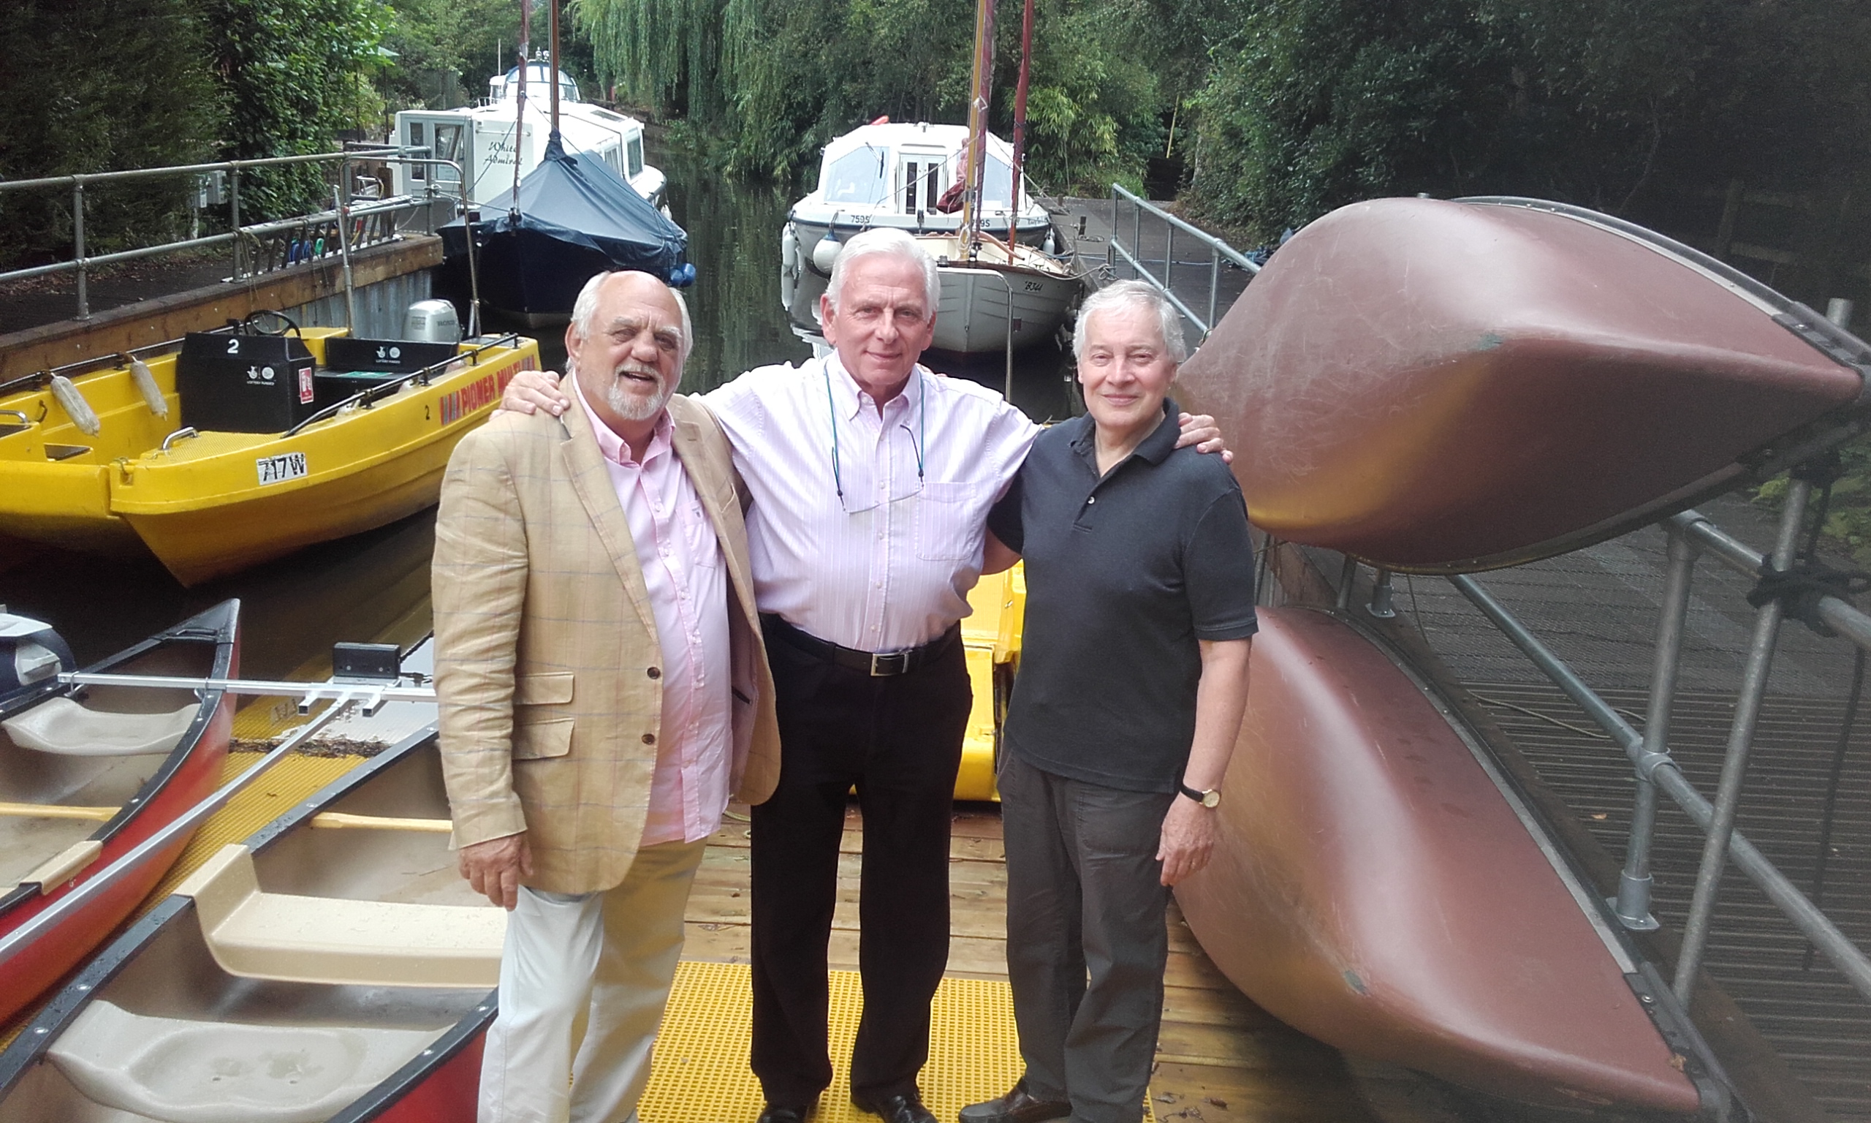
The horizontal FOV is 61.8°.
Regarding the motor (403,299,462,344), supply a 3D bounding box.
[{"bbox_3d":[-3.972,-1.442,12.475,0.390,1.250,0.640,5,17,10],"label":"motor"}]

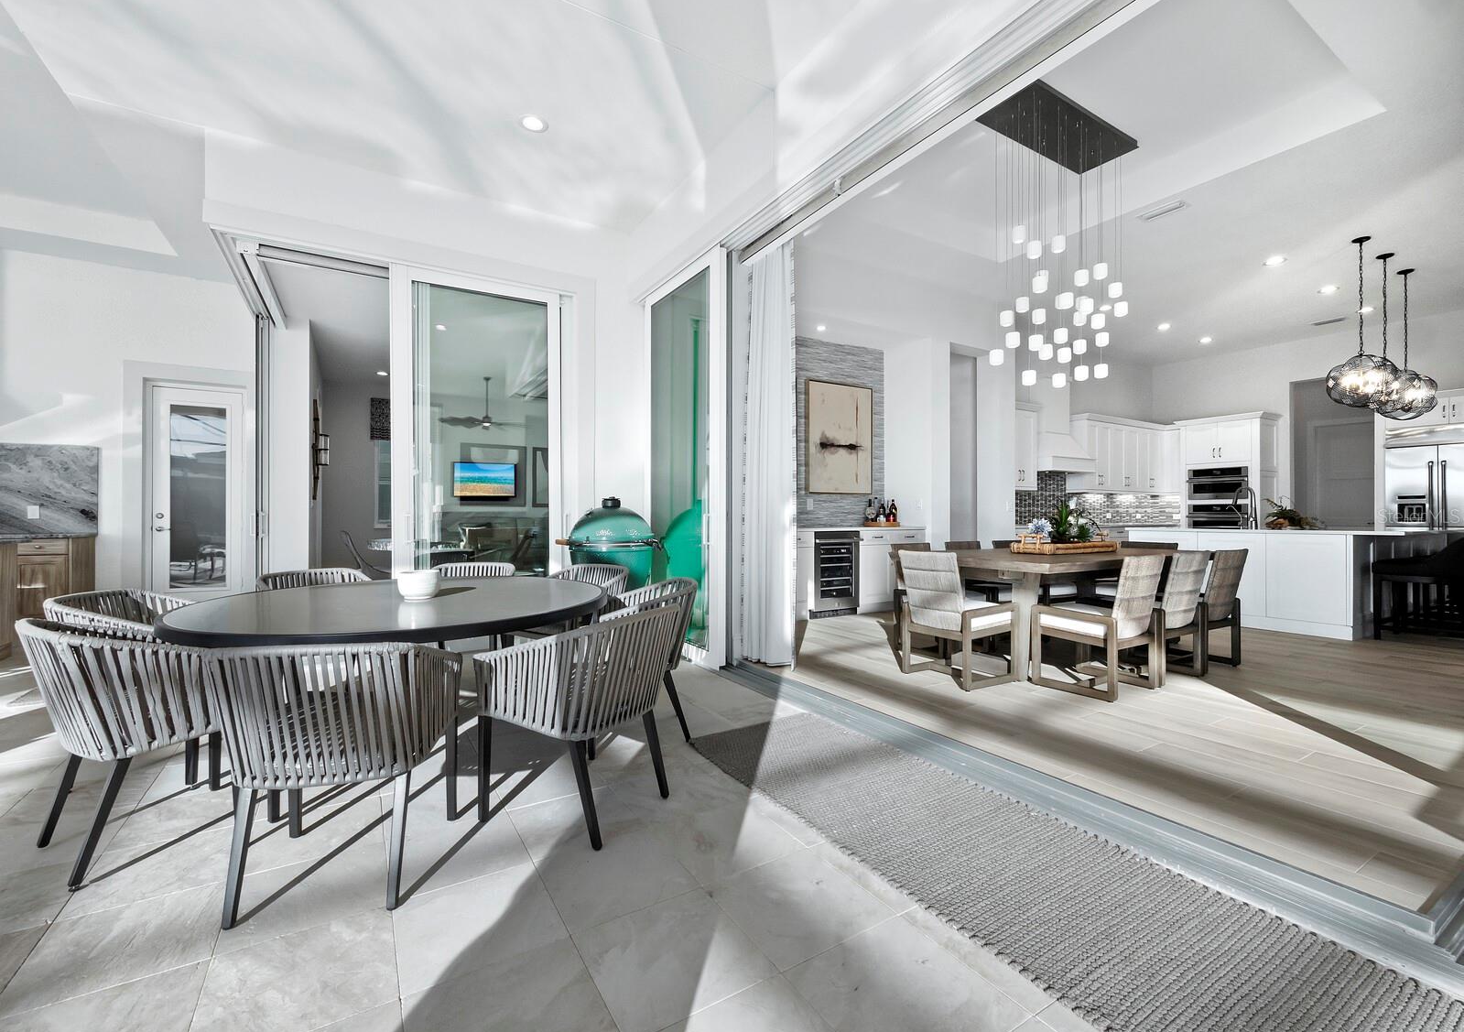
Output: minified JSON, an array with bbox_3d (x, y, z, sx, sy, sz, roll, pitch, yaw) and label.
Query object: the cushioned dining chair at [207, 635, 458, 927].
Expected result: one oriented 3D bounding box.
[{"bbox_3d":[-1.214,0.725,1.852,0.580,0.770,0.580,0,0,-12],"label":"cushioned dining chair"}]

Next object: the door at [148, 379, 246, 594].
[{"bbox_3d":[-5.836,-0.145,6.470,0.820,2.480,0.080,0,0,-32],"label":"door"}]

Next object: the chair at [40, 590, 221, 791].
[{"bbox_3d":[-2.560,0.735,2.670,0.600,0.770,0.600,0,0,-13],"label":"chair"}]

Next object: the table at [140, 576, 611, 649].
[{"bbox_3d":[-1.463,0.748,2.730,1.710,0.744,1.710,0,0,0],"label":"table"}]

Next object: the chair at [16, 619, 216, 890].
[{"bbox_3d":[-2.024,0.735,2.105,0.600,0.770,0.600,0,0,32],"label":"chair"}]

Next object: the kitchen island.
[{"bbox_3d":[6.380,0.585,6.544,3.800,0.915,2.000,0,0,-33],"label":"kitchen island"}]

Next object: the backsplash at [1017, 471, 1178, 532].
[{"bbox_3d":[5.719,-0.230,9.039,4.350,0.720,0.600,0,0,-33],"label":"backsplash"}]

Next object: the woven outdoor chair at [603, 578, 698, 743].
[{"bbox_3d":[-0.471,0.725,3.130,0.580,0.770,0.580,0,0,-15],"label":"woven outdoor chair"}]

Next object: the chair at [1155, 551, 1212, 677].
[{"bbox_3d":[2.716,0.632,3.880,0.520,0.820,0.560,0,0,-33],"label":"chair"}]

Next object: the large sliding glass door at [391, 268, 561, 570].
[{"bbox_3d":[-2.070,-0.425,4.886,1.300,3.030,0.070,0,0,-32],"label":"large sliding glass door"}]

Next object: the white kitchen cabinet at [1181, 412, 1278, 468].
[{"bbox_3d":[7.771,-1.145,9.279,0.700,0.710,1.000,0,0,-33],"label":"white kitchen cabinet"}]

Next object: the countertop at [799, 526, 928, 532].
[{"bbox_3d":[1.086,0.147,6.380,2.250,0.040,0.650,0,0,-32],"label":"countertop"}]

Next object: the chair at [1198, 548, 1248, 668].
[{"bbox_3d":[3.182,0.632,4.130,0.520,0.820,0.560,0,0,-33],"label":"chair"}]

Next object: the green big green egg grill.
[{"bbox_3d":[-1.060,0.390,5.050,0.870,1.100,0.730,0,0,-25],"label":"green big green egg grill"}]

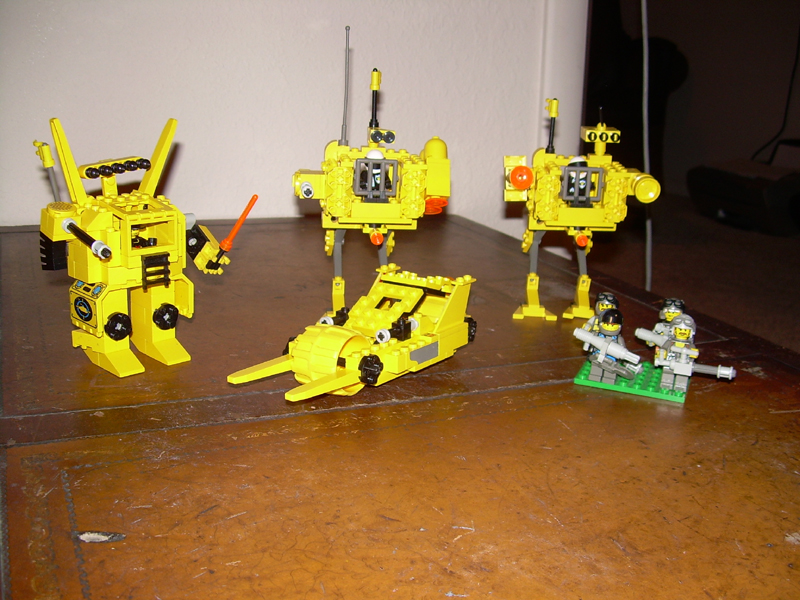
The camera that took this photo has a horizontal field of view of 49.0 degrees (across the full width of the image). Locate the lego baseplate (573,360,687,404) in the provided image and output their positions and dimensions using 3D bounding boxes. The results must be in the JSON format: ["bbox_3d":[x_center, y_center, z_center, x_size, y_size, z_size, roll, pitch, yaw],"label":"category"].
[{"bbox_3d":[0.144,0.047,0.536,0.064,0.005,0.048,9,18,22],"label":"lego baseplate"}]

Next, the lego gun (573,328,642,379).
[{"bbox_3d":[0.119,0.029,0.506,0.042,0.018,0.012,23,23,17],"label":"lego gun"}]

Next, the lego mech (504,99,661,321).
[{"bbox_3d":[0.122,-0.062,0.626,0.101,0.158,0.092,1,17,-2],"label":"lego mech"}]

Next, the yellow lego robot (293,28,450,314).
[{"bbox_3d":[-0.018,-0.076,0.586,0.104,0.201,0.090,1,17,-4],"label":"yellow lego robot"}]

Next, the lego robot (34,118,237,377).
[{"bbox_3d":[-0.155,-0.035,0.530,0.122,0.147,0.080,-14,23,-42],"label":"lego robot"}]

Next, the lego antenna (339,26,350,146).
[{"bbox_3d":[-0.036,-0.139,0.575,0.007,0.076,0.007,2,17,-4],"label":"lego antenna"}]

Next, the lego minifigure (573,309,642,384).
[{"bbox_3d":[0.122,0.029,0.512,0.039,0.045,0.021,9,18,22],"label":"lego minifigure"}]

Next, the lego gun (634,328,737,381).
[{"bbox_3d":[0.163,0.033,0.498,0.053,0.021,0.012,9,18,22],"label":"lego gun"}]

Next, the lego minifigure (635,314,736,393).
[{"bbox_3d":[0.165,0.033,0.503,0.052,0.046,0.022,9,18,22],"label":"lego minifigure"}]

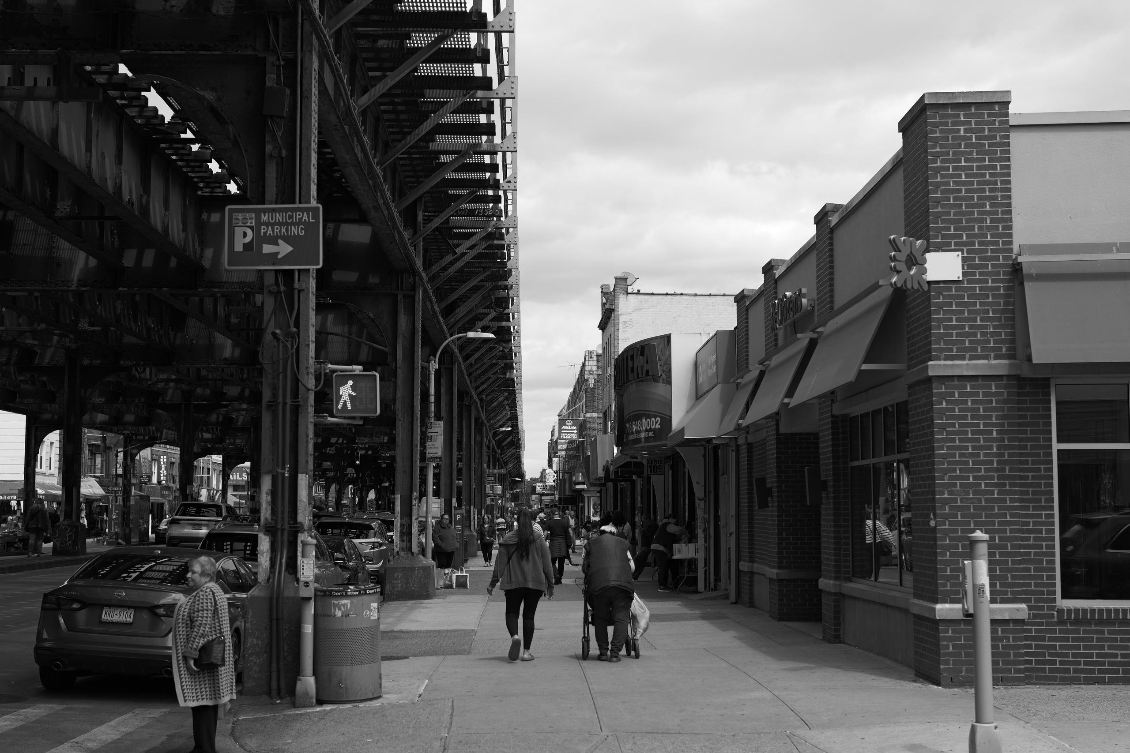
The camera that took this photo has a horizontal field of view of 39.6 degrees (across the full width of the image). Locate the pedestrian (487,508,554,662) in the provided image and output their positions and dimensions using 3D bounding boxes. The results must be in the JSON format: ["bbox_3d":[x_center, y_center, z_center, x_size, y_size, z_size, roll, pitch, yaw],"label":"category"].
[{"bbox_3d":[-0.496,2.310,17.450,0.720,1.680,0.520,0,-5,-1],"label":"pedestrian"}]

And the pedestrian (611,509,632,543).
[{"bbox_3d":[0.959,3.071,26.636,0.500,1.630,0.360,0,-5,0],"label":"pedestrian"}]

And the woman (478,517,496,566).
[{"bbox_3d":[-2.410,5.051,48.400,0.560,1.570,0.420,0,-5,-1],"label":"woman"}]

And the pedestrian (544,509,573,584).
[{"bbox_3d":[-0.133,3.660,33.711,0.580,1.650,0.500,0,-5,0],"label":"pedestrian"}]

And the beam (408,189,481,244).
[{"bbox_3d":[-2.014,-2.680,26.337,1.526,0.130,0.120,-37,-3,-4],"label":"beam"}]

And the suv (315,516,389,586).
[{"bbox_3d":[-4.450,3.860,33.944,1.870,1.690,4.700,0,-5,-2],"label":"suv"}]

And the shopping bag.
[{"bbox_3d":[0.810,2.601,17.041,0.260,0.500,0.220,0,-5,-2],"label":"shopping bag"}]

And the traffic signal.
[{"bbox_3d":[-2.022,0.175,15.200,0.430,0.430,0.200,0,-5,-1],"label":"traffic signal"}]

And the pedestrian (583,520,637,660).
[{"bbox_3d":[0.494,2.367,17.400,0.600,1.510,0.650,0,-5,-1],"label":"pedestrian"}]

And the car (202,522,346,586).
[{"bbox_3d":[-4.630,3.110,24.600,1.860,1.700,4.600,0,-5,-1],"label":"car"}]

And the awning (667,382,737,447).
[{"bbox_3d":[2.545,0.782,29.524,0.970,0.950,3.900,0,-5,-1],"label":"awning"}]

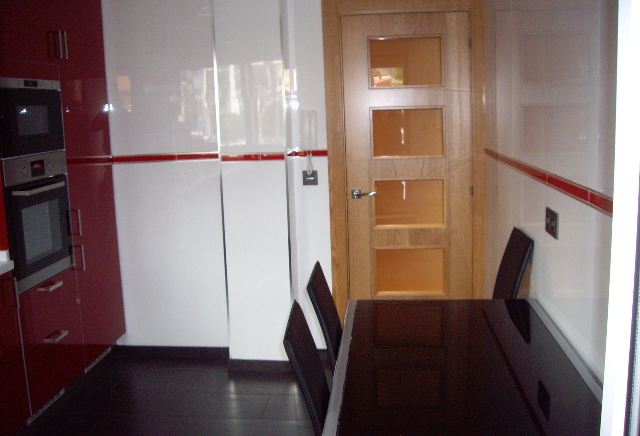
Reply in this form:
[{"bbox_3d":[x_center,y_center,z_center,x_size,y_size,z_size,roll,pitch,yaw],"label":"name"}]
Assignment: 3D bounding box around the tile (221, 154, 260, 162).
[{"bbox_3d":[-0.436,-0.334,3.911,0.217,0.038,0.012,-1,9,5],"label":"tile"}]

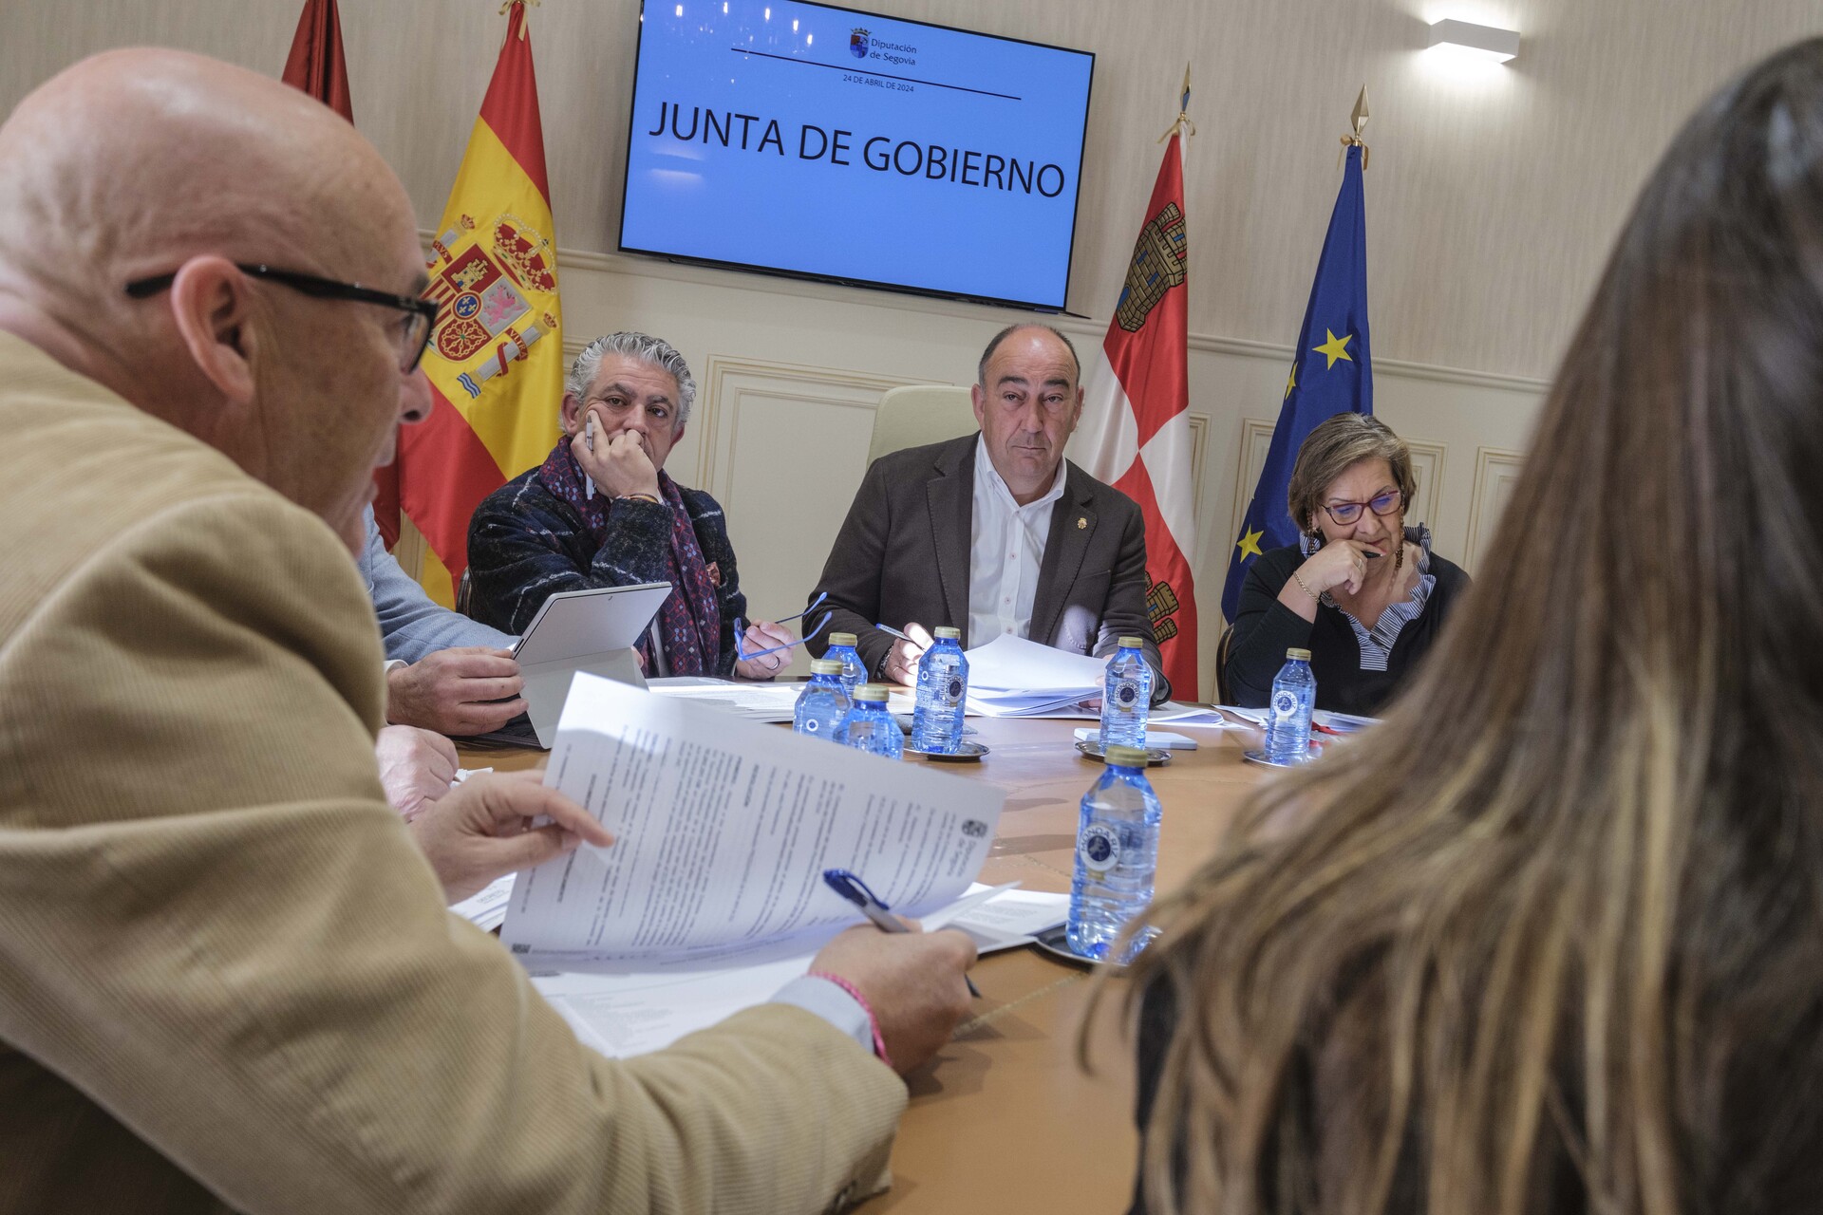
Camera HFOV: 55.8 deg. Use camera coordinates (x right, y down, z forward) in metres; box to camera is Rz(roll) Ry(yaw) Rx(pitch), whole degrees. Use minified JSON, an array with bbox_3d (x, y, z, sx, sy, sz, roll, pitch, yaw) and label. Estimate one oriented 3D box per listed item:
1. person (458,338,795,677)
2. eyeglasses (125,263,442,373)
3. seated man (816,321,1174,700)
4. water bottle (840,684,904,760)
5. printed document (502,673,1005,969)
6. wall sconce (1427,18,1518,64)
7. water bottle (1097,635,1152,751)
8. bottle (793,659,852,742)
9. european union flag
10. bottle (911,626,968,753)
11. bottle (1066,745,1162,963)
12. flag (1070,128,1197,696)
[{"bbox_3d":[-0.478,0.221,2.622,0.600,1.250,0.780,3,5,-24],"label":"person"},{"bbox_3d":[-0.320,-0.150,0.873,0.145,0.046,0.142,8,3,-28],"label":"eyeglasses"},{"bbox_3d":[0.112,0.203,2.941,0.620,1.350,0.750,5,4,-12],"label":"seated man"},{"bbox_3d":[-0.043,0.149,1.539,0.062,0.157,0.062,6,4,0],"label":"water bottle"},{"bbox_3d":[-0.103,0.145,1.140,0.297,0.200,0.065,16,-19,0],"label":"printed document"},{"bbox_3d":[1.647,-1.660,5.047,0.250,0.067,0.087,4,5,-16],"label":"wall sconce"},{"bbox_3d":[0.295,0.119,2.365,0.062,0.157,0.062,6,4,8],"label":"water bottle"},{"bbox_3d":[-0.091,0.131,1.711,0.062,0.157,0.062,6,4,0],"label":"bottle"},{"bbox_3d":[1.095,-0.422,4.584,0.430,1.600,0.300,4,5,-19],"label":"european union flag"},{"bbox_3d":[0.039,0.106,2.210,0.062,0.157,0.062,6,4,0],"label":"bottle"},{"bbox_3d":[0.158,0.186,1.316,0.062,0.152,0.062,6,5,0],"label":"bottle"},{"bbox_3d":[0.618,-0.419,4.516,0.420,1.650,0.300,4,5,-19],"label":"flag"}]

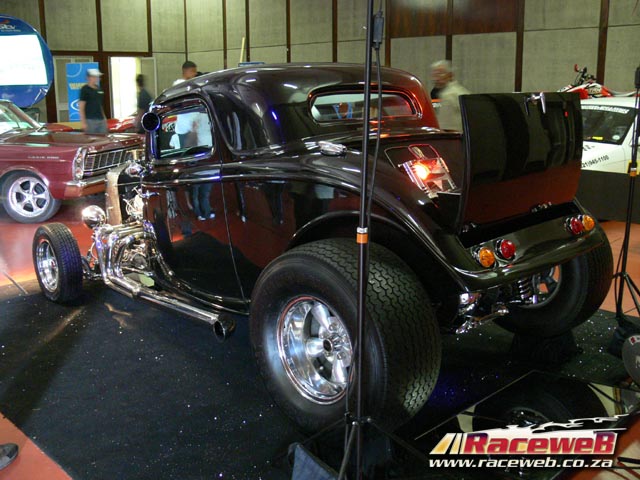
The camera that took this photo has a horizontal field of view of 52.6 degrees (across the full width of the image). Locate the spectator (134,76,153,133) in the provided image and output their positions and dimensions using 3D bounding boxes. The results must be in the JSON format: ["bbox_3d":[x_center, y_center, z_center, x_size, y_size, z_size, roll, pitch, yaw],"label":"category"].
[{"bbox_3d":[-2.772,-1.750,10.380,0.320,1.770,0.480,-4,12,-17],"label":"spectator"}]

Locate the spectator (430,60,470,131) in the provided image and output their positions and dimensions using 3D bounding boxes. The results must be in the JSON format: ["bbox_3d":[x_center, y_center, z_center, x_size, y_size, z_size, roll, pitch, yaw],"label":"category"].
[{"bbox_3d":[1.300,-0.928,6.576,0.360,1.730,0.500,-6,13,-24],"label":"spectator"}]

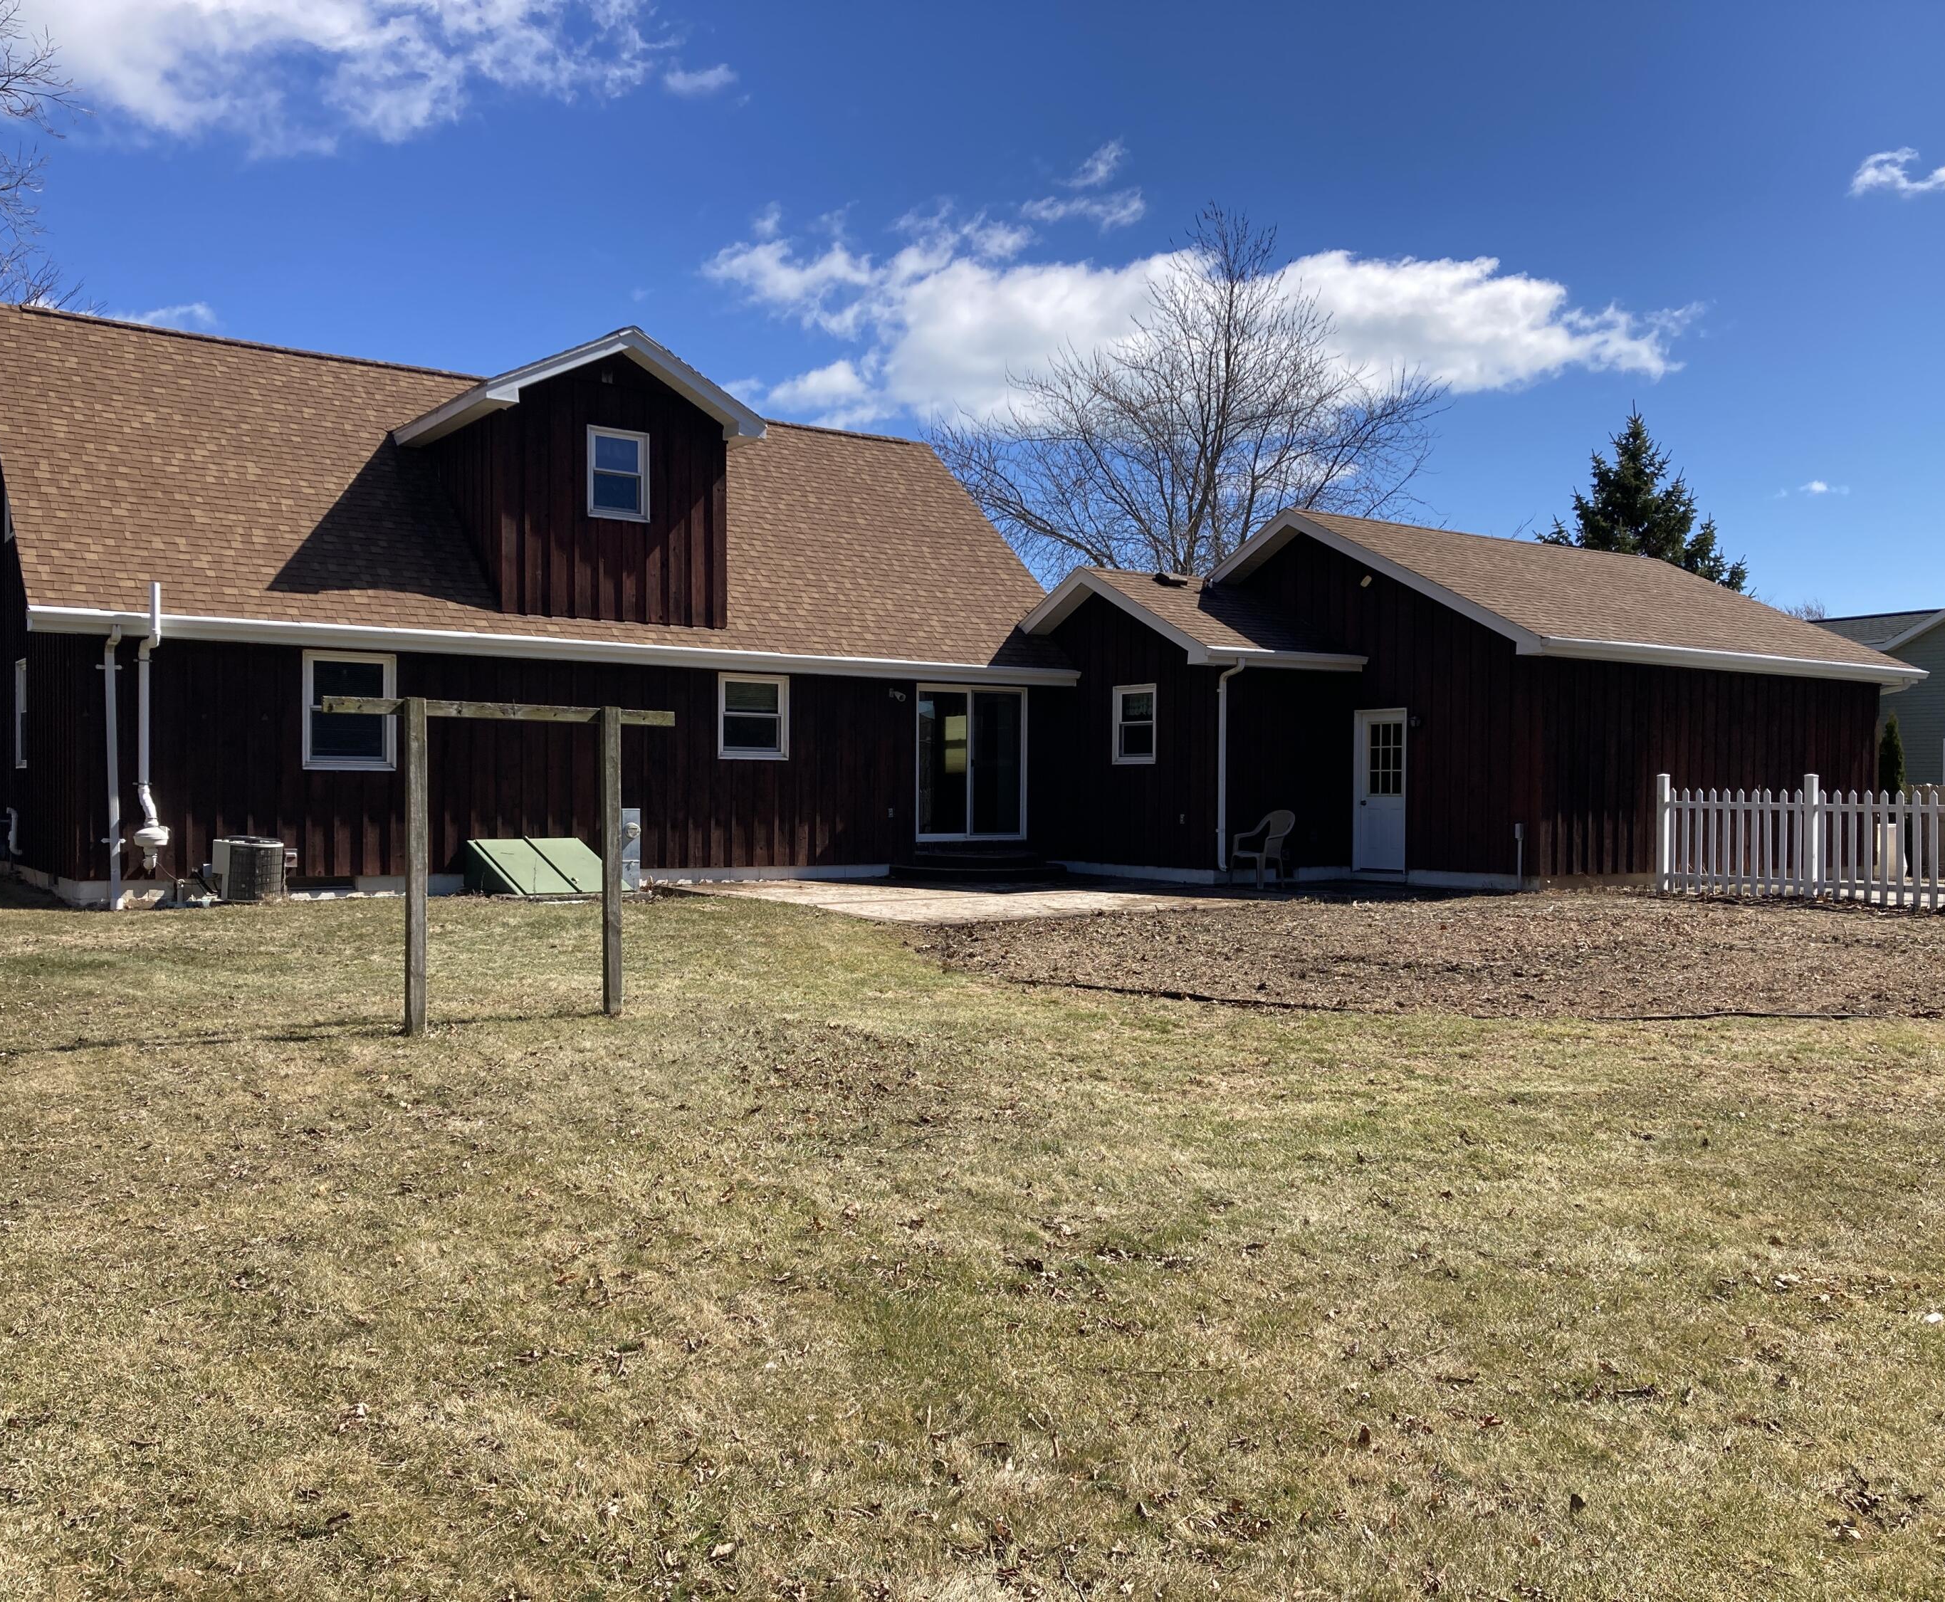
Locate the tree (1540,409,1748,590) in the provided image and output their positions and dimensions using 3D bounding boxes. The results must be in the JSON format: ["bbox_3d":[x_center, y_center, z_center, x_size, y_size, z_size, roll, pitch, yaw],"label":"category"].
[{"bbox_3d":[15.776,-4.191,41.037,6.000,10.664,6.000,0,0,0],"label":"tree"}]

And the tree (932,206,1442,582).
[{"bbox_3d":[4.552,-5.655,36.047,10.800,13.480,10.800,0,0,0],"label":"tree"}]

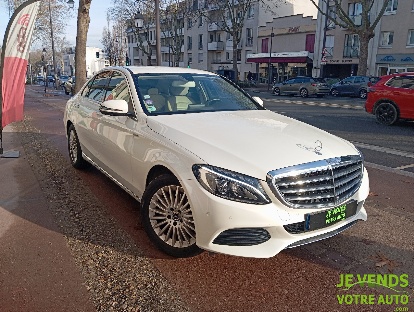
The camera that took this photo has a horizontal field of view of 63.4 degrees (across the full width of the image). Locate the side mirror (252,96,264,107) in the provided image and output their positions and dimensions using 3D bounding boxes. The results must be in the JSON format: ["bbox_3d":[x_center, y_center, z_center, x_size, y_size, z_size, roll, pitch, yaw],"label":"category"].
[{"bbox_3d":[0.613,-0.637,4.028,0.235,0.145,0.160,-8,16,-33],"label":"side mirror"}]

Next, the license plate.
[{"bbox_3d":[0.850,0.401,2.254,0.520,0.110,0.020,-8,16,-33],"label":"license plate"}]

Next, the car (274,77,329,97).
[{"bbox_3d":[7.040,-5.270,25.450,1.790,1.450,4.560,-8,16,-34],"label":"car"}]

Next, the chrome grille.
[{"bbox_3d":[0.816,0.179,2.261,0.900,0.300,0.150,-8,16,-33],"label":"chrome grille"}]

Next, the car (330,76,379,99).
[{"bbox_3d":[11.650,-5.390,26.150,1.790,1.540,4.150,-7,16,-30],"label":"car"}]

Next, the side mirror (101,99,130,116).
[{"bbox_3d":[-0.845,-0.432,3.063,0.235,0.145,0.160,-8,16,-33],"label":"side mirror"}]

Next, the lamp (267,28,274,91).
[{"bbox_3d":[6.469,-9.697,33.932,0.350,6.100,0.350,-10,17,-39],"label":"lamp"}]

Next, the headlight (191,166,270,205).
[{"bbox_3d":[0.150,0.177,2.123,0.370,0.210,0.420,-8,16,-33],"label":"headlight"}]

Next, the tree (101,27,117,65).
[{"bbox_3d":[-20.671,-21.713,71.279,3.400,10.919,3.400,1,14,0],"label":"tree"}]

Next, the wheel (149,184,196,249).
[{"bbox_3d":[-0.200,0.439,2.557,0.485,0.485,0.180,10,16,32],"label":"wheel"}]

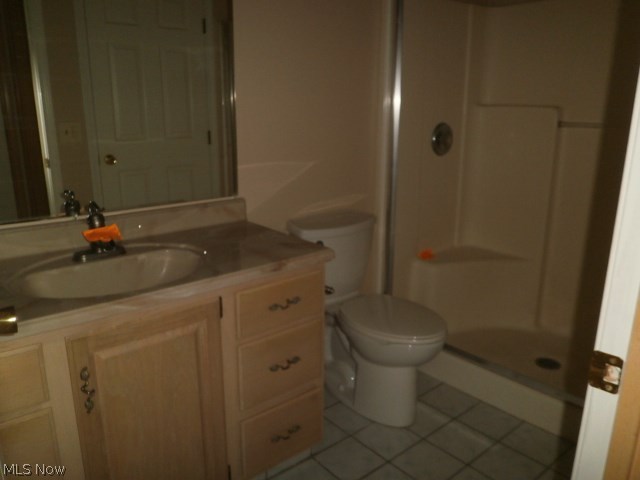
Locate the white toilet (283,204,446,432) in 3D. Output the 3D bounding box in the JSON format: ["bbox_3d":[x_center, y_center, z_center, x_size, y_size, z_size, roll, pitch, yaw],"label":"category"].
[{"bbox_3d":[0.231,0.334,2.091,0.433,0.806,0.682,-12,18,-38],"label":"white toilet"}]

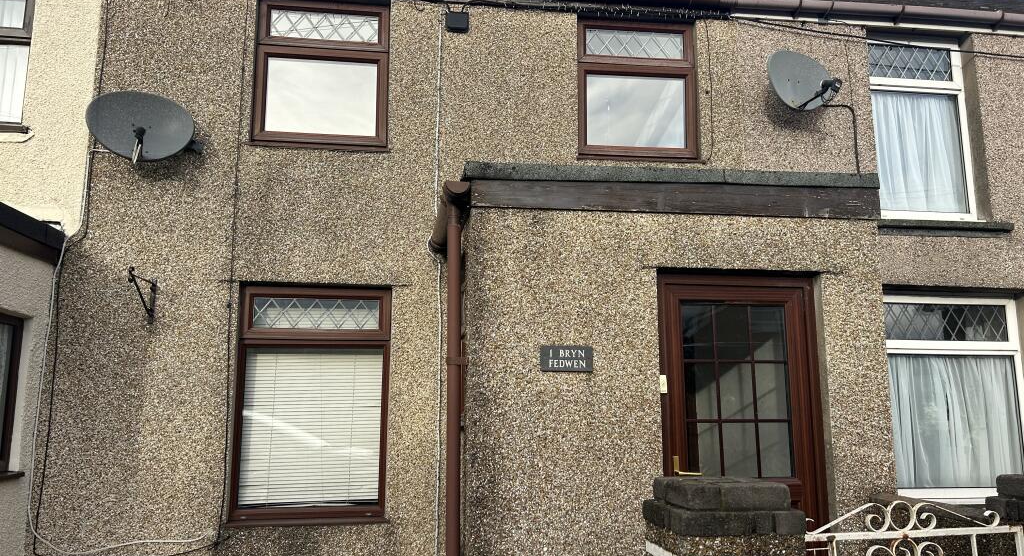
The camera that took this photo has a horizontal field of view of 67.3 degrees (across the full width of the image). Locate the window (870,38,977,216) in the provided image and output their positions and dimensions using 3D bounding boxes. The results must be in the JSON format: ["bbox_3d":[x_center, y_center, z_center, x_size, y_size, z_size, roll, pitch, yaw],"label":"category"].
[{"bbox_3d":[3.195,-1.158,6.116,0.900,1.450,0.100,1,-9,-7],"label":"window"}]

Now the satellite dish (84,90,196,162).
[{"bbox_3d":[-2.328,-0.986,4.832,0.620,0.520,0.460,4,-10,-27],"label":"satellite dish"}]

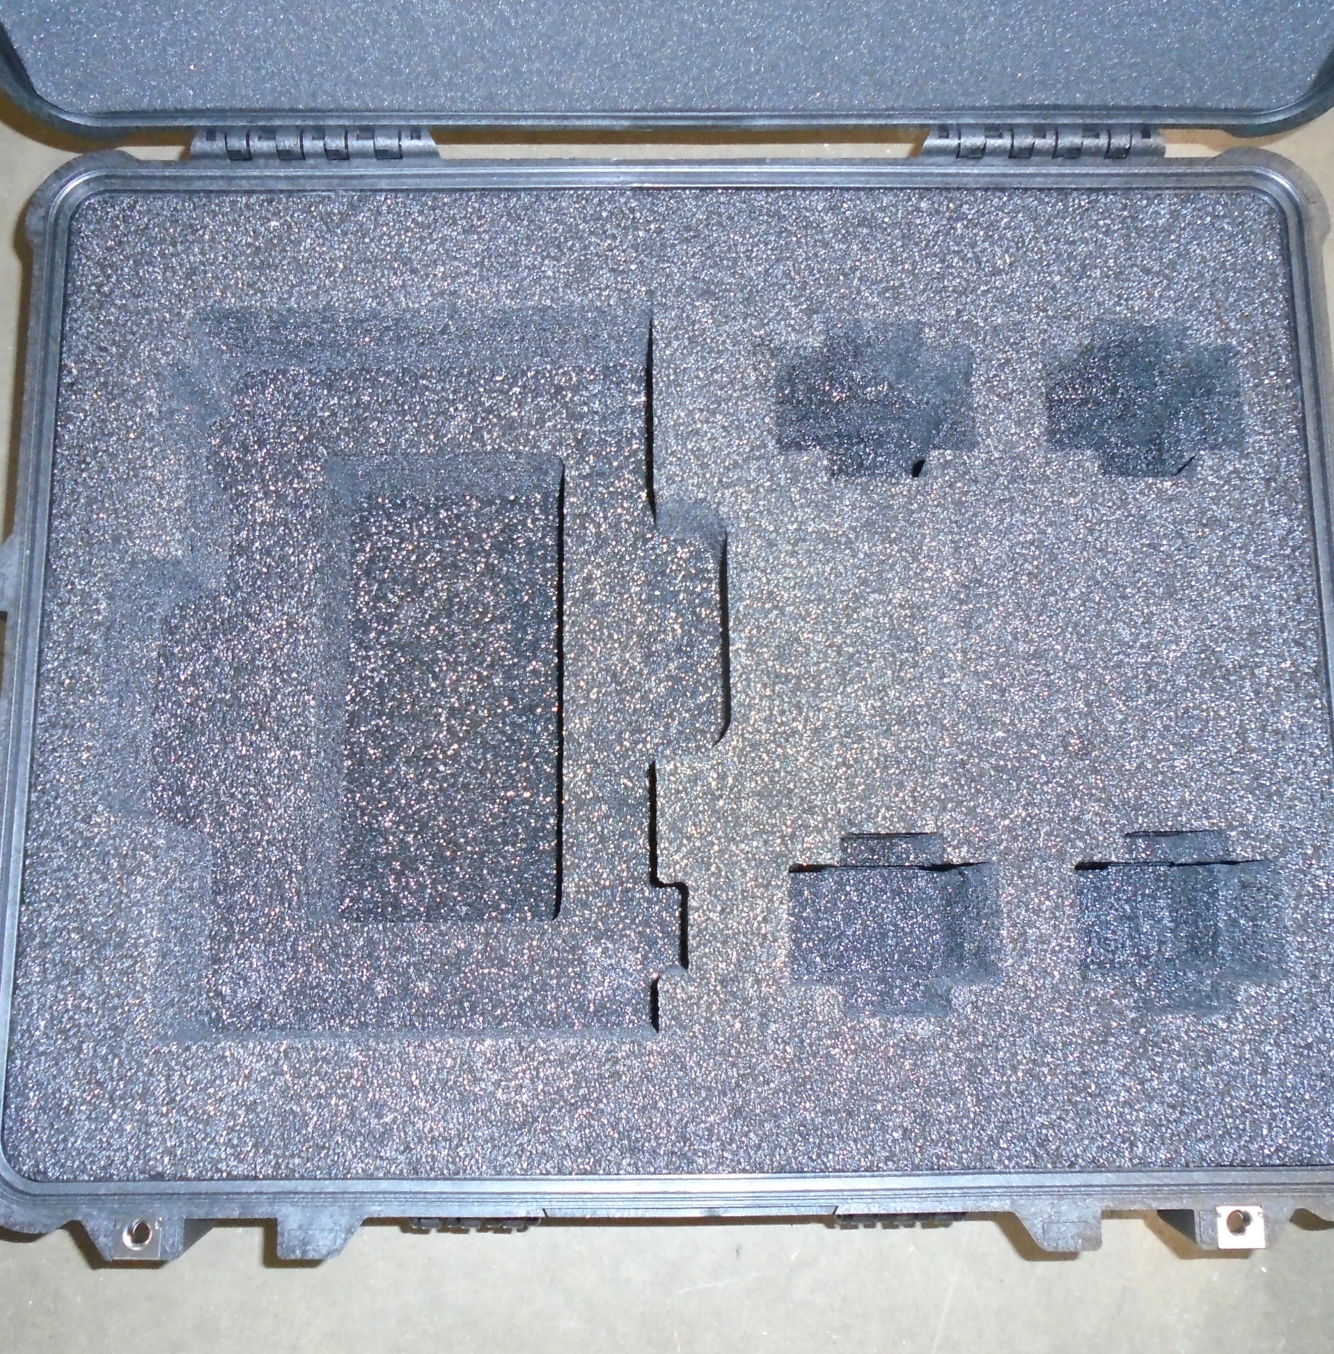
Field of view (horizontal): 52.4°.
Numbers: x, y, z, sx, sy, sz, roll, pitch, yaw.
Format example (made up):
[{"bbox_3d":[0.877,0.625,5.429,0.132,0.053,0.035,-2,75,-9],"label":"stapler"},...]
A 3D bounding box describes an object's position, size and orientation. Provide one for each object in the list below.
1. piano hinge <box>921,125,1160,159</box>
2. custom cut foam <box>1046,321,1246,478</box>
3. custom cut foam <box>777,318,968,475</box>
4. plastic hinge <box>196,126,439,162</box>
[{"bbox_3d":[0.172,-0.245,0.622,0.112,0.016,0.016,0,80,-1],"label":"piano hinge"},{"bbox_3d":[0.214,-0.118,0.639,0.088,0.068,0.073,0,80,-1],"label":"custom cut foam"},{"bbox_3d":[0.093,-0.118,0.638,0.087,0.068,0.073,0,80,-1],"label":"custom cut foam"},{"bbox_3d":[-0.161,-0.243,0.617,0.112,0.016,0.016,0,80,-1],"label":"plastic hinge"}]

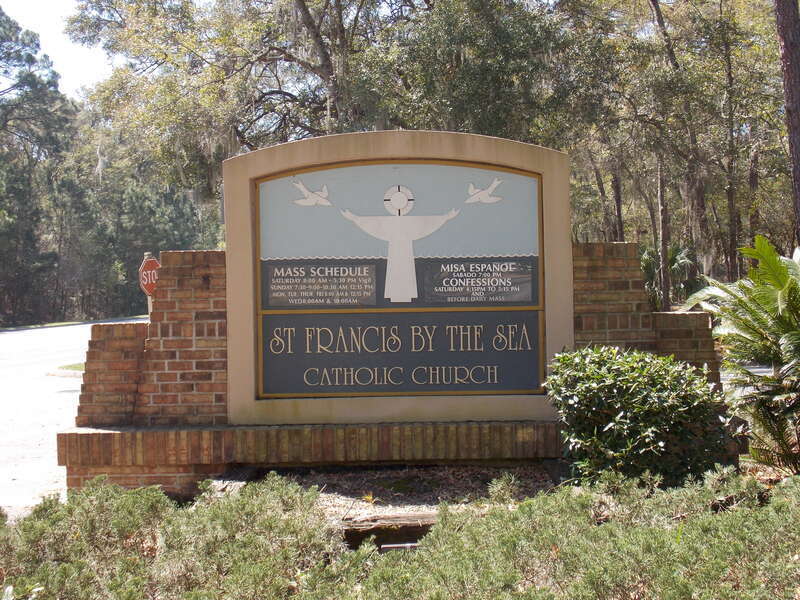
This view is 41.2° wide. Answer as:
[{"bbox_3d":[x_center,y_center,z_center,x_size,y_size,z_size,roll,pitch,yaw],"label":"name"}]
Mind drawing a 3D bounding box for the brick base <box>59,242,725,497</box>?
[{"bbox_3d":[0.010,0.400,6.820,4.120,1.500,0.950,-1,0,3],"label":"brick base"}]

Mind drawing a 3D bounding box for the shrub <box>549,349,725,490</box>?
[{"bbox_3d":[1.300,0.650,5.820,0.960,0.790,0.820,-1,0,3],"label":"shrub"}]

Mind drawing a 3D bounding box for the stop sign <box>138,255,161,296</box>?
[{"bbox_3d":[-5.130,-0.465,22.000,0.060,0.780,0.760,-1,0,28],"label":"stop sign"}]

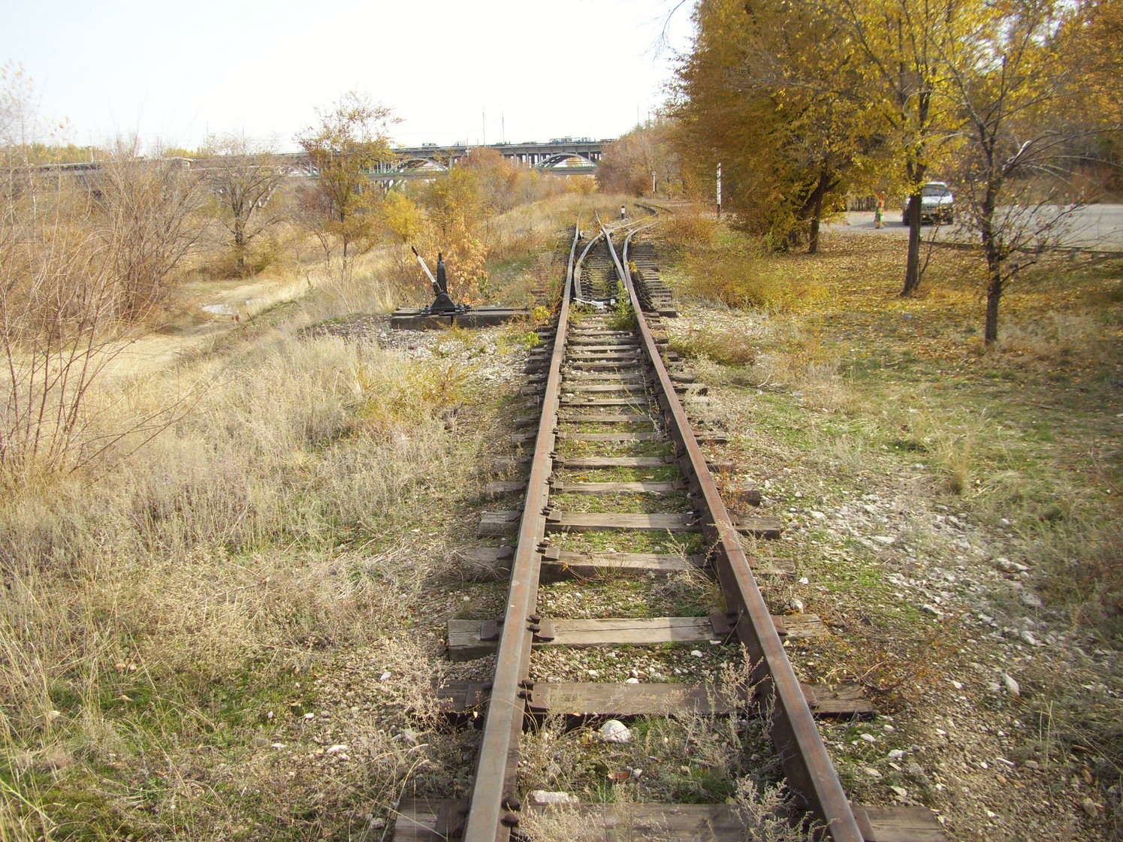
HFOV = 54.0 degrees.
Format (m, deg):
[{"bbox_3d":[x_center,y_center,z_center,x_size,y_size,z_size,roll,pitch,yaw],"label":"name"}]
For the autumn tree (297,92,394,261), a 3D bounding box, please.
[{"bbox_3d":[-5.652,-6.289,28.822,2.614,4.411,2.614,0,13,0],"label":"autumn tree"}]

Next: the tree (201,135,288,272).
[{"bbox_3d":[-8.764,-5.952,30.434,2.466,3.825,2.466,0,13,0],"label":"tree"}]

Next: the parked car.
[{"bbox_3d":[12.880,-7.674,38.780,1.700,1.460,4.200,3,13,14],"label":"parked car"}]

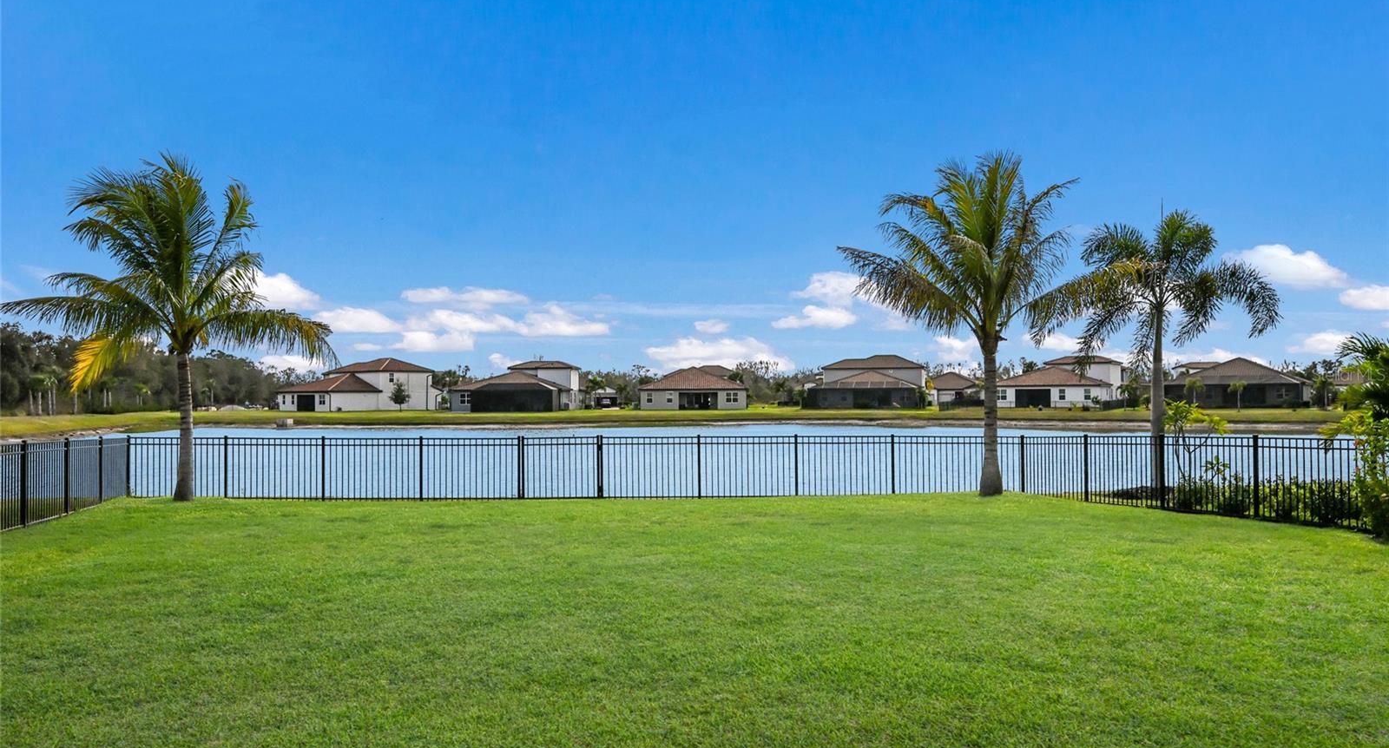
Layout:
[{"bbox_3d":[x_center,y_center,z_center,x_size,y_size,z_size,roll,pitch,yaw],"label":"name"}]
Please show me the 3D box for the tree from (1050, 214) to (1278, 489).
[{"bbox_3d":[9.530,-0.480,19.400,4.400,5.650,4.300,0,-1,0],"label":"tree"}]

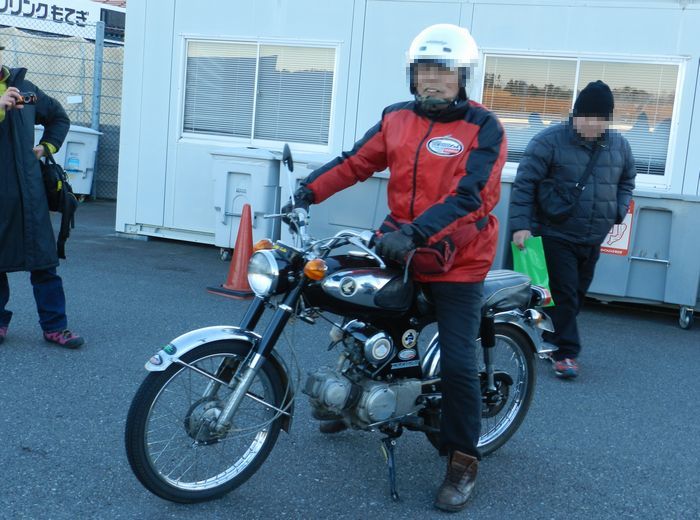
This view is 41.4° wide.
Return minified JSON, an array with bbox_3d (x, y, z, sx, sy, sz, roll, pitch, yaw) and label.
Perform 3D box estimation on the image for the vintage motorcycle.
[{"bbox_3d":[0.100,0.240,3.426,1.890,1.170,0.700,-1,10,-33],"label":"vintage motorcycle"}]

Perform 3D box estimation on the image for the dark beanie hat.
[{"bbox_3d":[1.359,-0.887,5.141,0.200,0.200,0.230,8,20,20],"label":"dark beanie hat"}]

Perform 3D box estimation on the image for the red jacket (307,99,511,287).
[{"bbox_3d":[0.193,-0.259,3.363,0.694,0.659,0.627,10,10,33],"label":"red jacket"}]

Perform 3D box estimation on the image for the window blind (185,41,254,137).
[{"bbox_3d":[-1.240,-1.652,9.001,0.800,0.920,0.050,8,9,21],"label":"window blind"}]

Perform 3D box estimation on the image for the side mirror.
[{"bbox_3d":[-0.221,-0.368,3.330,0.040,0.105,0.105,-16,15,-17],"label":"side mirror"}]

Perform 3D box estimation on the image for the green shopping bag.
[{"bbox_3d":[1.044,0.077,5.320,0.240,0.390,0.060,-5,8,16],"label":"green shopping bag"}]

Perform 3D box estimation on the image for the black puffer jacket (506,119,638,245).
[{"bbox_3d":[1.242,-0.423,5.200,0.610,0.660,0.420,4,8,-5],"label":"black puffer jacket"}]

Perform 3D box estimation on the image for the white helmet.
[{"bbox_3d":[0.333,-0.719,3.340,0.255,0.265,0.300,7,9,18],"label":"white helmet"}]

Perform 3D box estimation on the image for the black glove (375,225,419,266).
[{"bbox_3d":[0.157,-0.051,3.073,0.160,0.110,0.110,-17,18,-29],"label":"black glove"}]

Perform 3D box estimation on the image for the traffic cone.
[{"bbox_3d":[-0.820,-0.096,7.197,0.380,0.690,0.380,10,9,32],"label":"traffic cone"}]

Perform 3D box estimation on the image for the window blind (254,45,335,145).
[{"bbox_3d":[-0.514,-1.536,8.580,0.770,0.875,0.050,8,9,22],"label":"window blind"}]

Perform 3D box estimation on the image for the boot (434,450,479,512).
[{"bbox_3d":[0.411,0.775,3.368,0.115,0.180,0.290,7,8,19],"label":"boot"}]

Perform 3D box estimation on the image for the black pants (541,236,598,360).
[{"bbox_3d":[1.262,0.191,5.280,0.370,0.790,0.440,4,8,-5],"label":"black pants"}]

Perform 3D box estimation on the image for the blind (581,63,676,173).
[{"bbox_3d":[2.231,-1.146,7.480,0.770,0.875,0.050,8,9,22],"label":"blind"}]

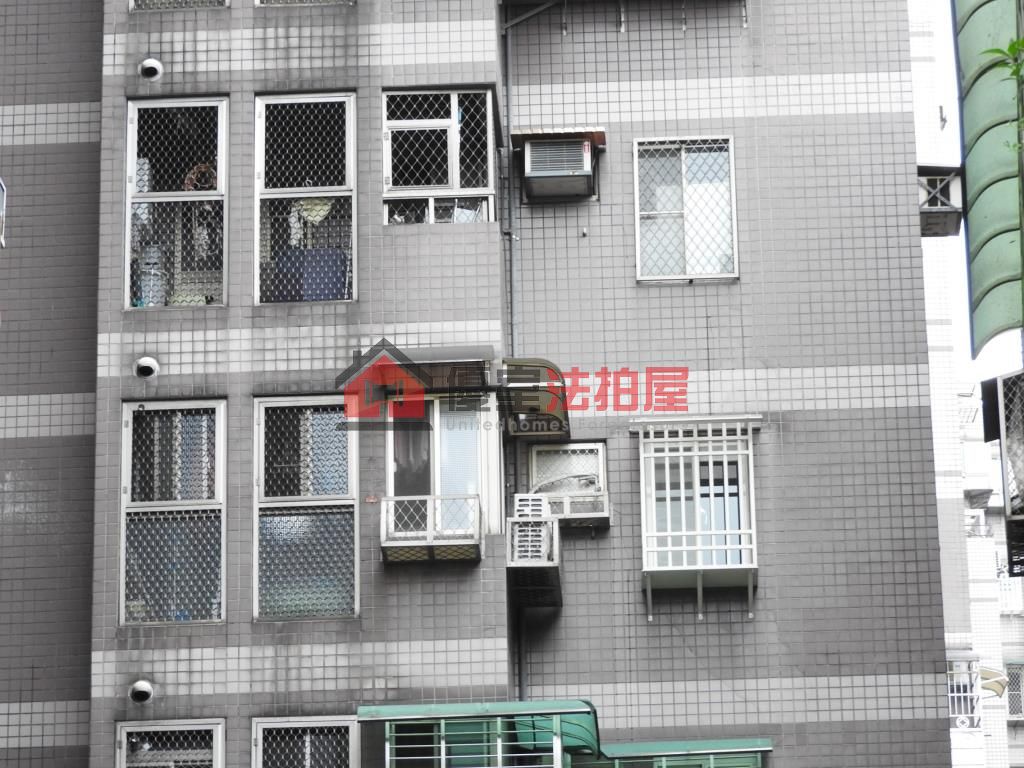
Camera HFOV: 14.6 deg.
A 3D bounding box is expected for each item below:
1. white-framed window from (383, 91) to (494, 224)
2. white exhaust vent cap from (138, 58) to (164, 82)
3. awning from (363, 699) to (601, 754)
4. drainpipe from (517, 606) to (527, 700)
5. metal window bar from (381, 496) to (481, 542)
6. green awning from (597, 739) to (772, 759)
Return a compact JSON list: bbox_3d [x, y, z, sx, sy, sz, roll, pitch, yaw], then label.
[{"bbox_3d":[-0.673,-2.098,37.126,1.047,1.336,0.070,-2,-20,2],"label":"white-framed window"},{"bbox_3d":[-3.378,-2.937,37.417,0.205,0.205,0.140,-2,-20,2],"label":"white exhaust vent cap"},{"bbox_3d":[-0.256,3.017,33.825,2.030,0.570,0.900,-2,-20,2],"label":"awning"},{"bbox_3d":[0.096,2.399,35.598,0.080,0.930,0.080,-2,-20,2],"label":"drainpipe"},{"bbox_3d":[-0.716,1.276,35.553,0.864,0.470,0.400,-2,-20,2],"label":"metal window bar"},{"bbox_3d":[1.587,3.307,36.241,1.555,0.267,0.500,-2,-20,2],"label":"green awning"}]

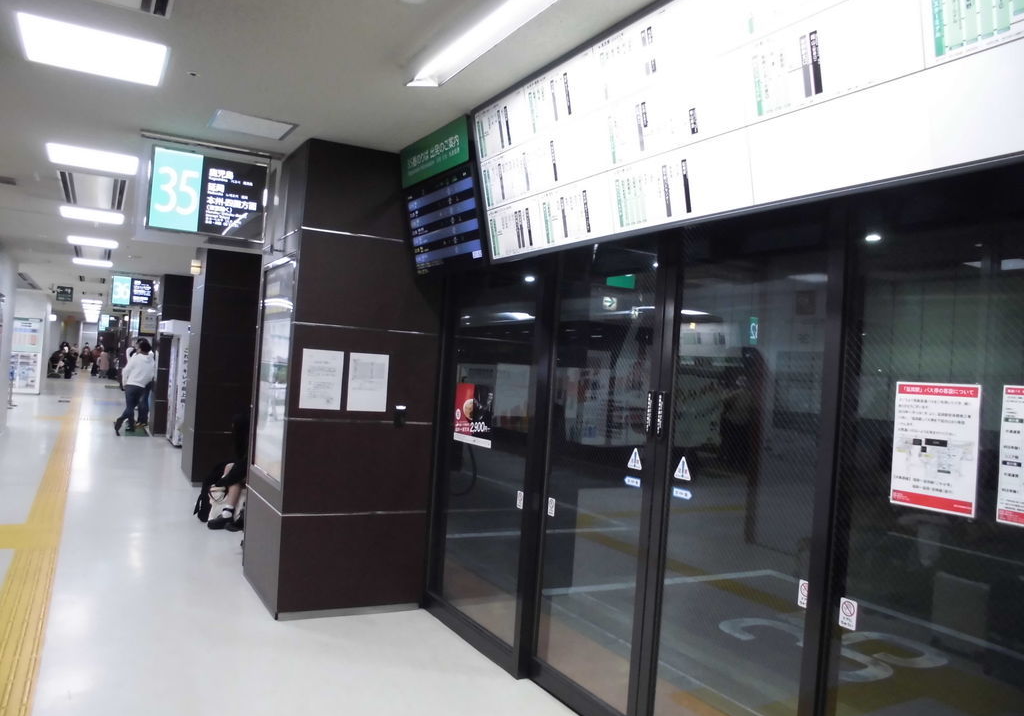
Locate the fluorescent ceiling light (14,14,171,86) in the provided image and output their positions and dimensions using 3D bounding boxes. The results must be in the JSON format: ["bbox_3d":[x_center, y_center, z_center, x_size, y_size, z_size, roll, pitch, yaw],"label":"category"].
[{"bbox_3d":[-1.927,-1.434,3.558,0.567,0.050,0.610,4,-1,-29],"label":"fluorescent ceiling light"}]

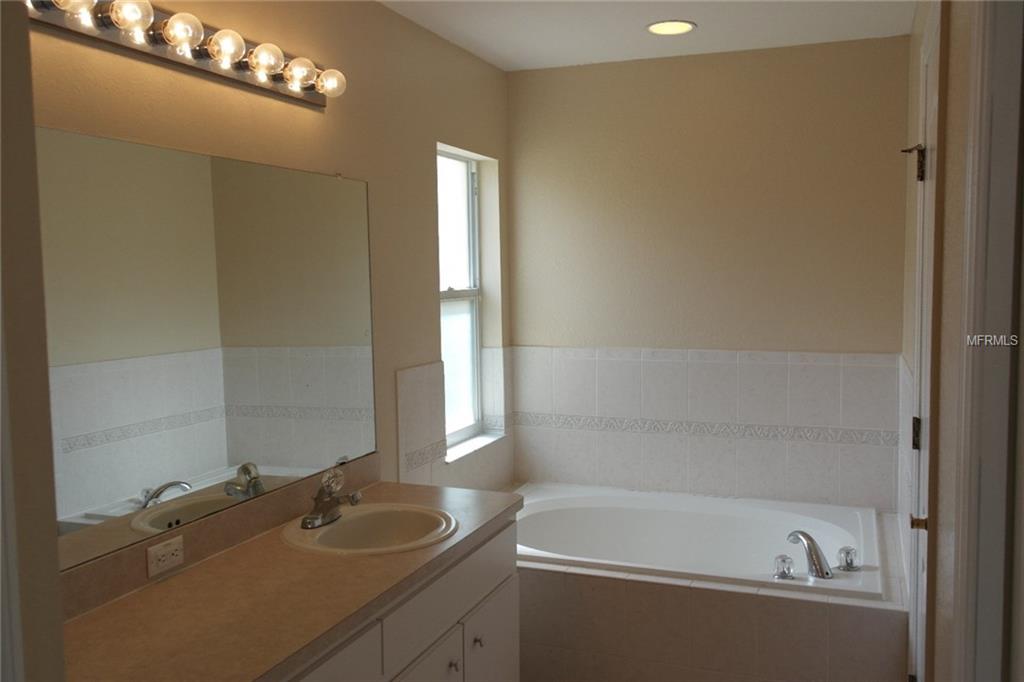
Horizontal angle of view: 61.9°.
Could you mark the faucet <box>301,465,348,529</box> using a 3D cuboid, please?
[{"bbox_3d":[-0.477,0.424,2.323,0.150,0.138,0.155,1,5,22],"label":"faucet"}]

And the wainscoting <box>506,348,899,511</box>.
[{"bbox_3d":[0.769,0.353,3.663,1.628,0.634,0.020,1,5,22],"label":"wainscoting"}]

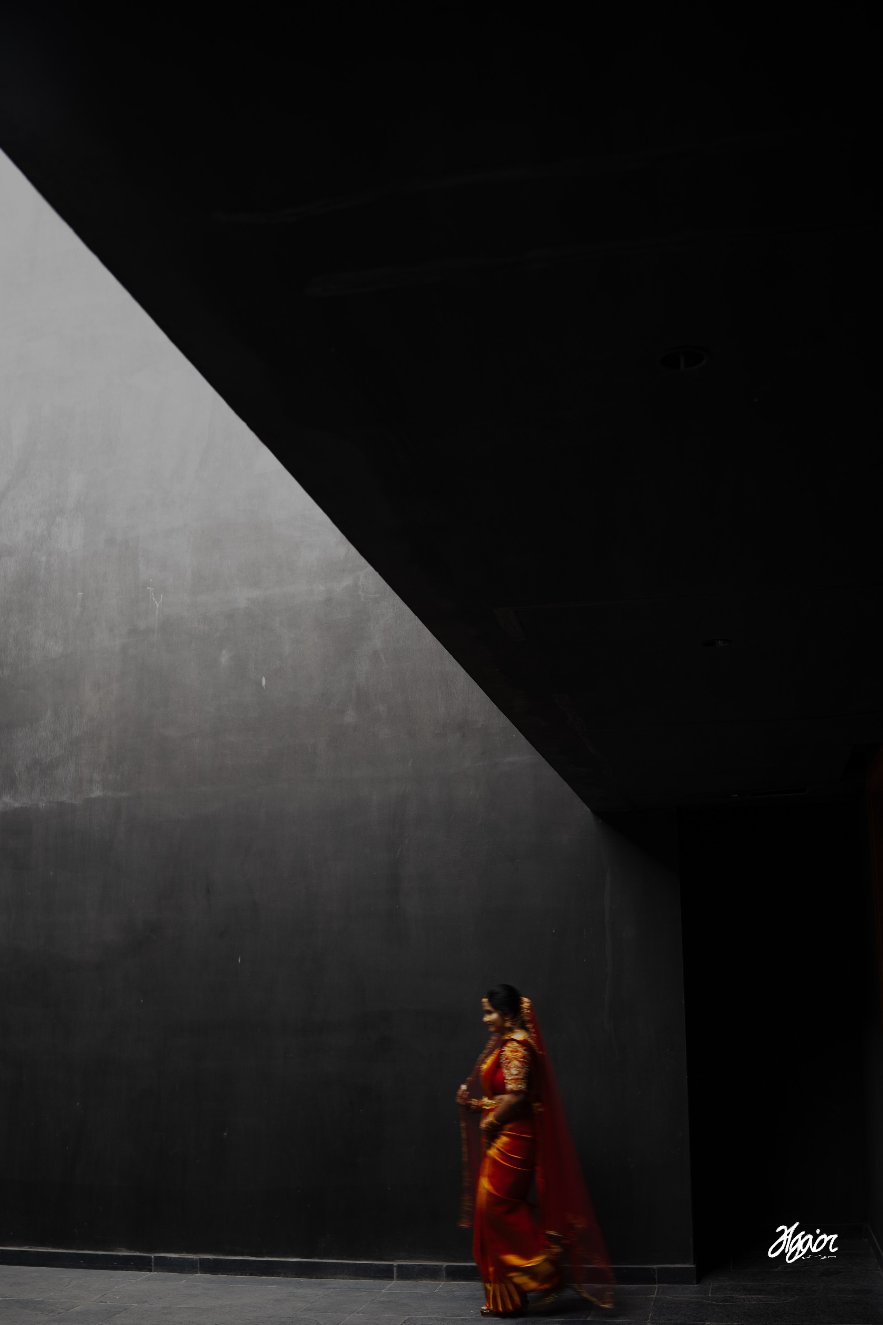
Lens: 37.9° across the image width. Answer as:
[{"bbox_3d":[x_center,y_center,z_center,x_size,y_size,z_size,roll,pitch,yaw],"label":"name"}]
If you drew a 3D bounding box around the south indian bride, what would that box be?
[{"bbox_3d":[0.502,2.574,6.792,0.790,1.530,0.500,-2,-13,6],"label":"south indian bride"}]

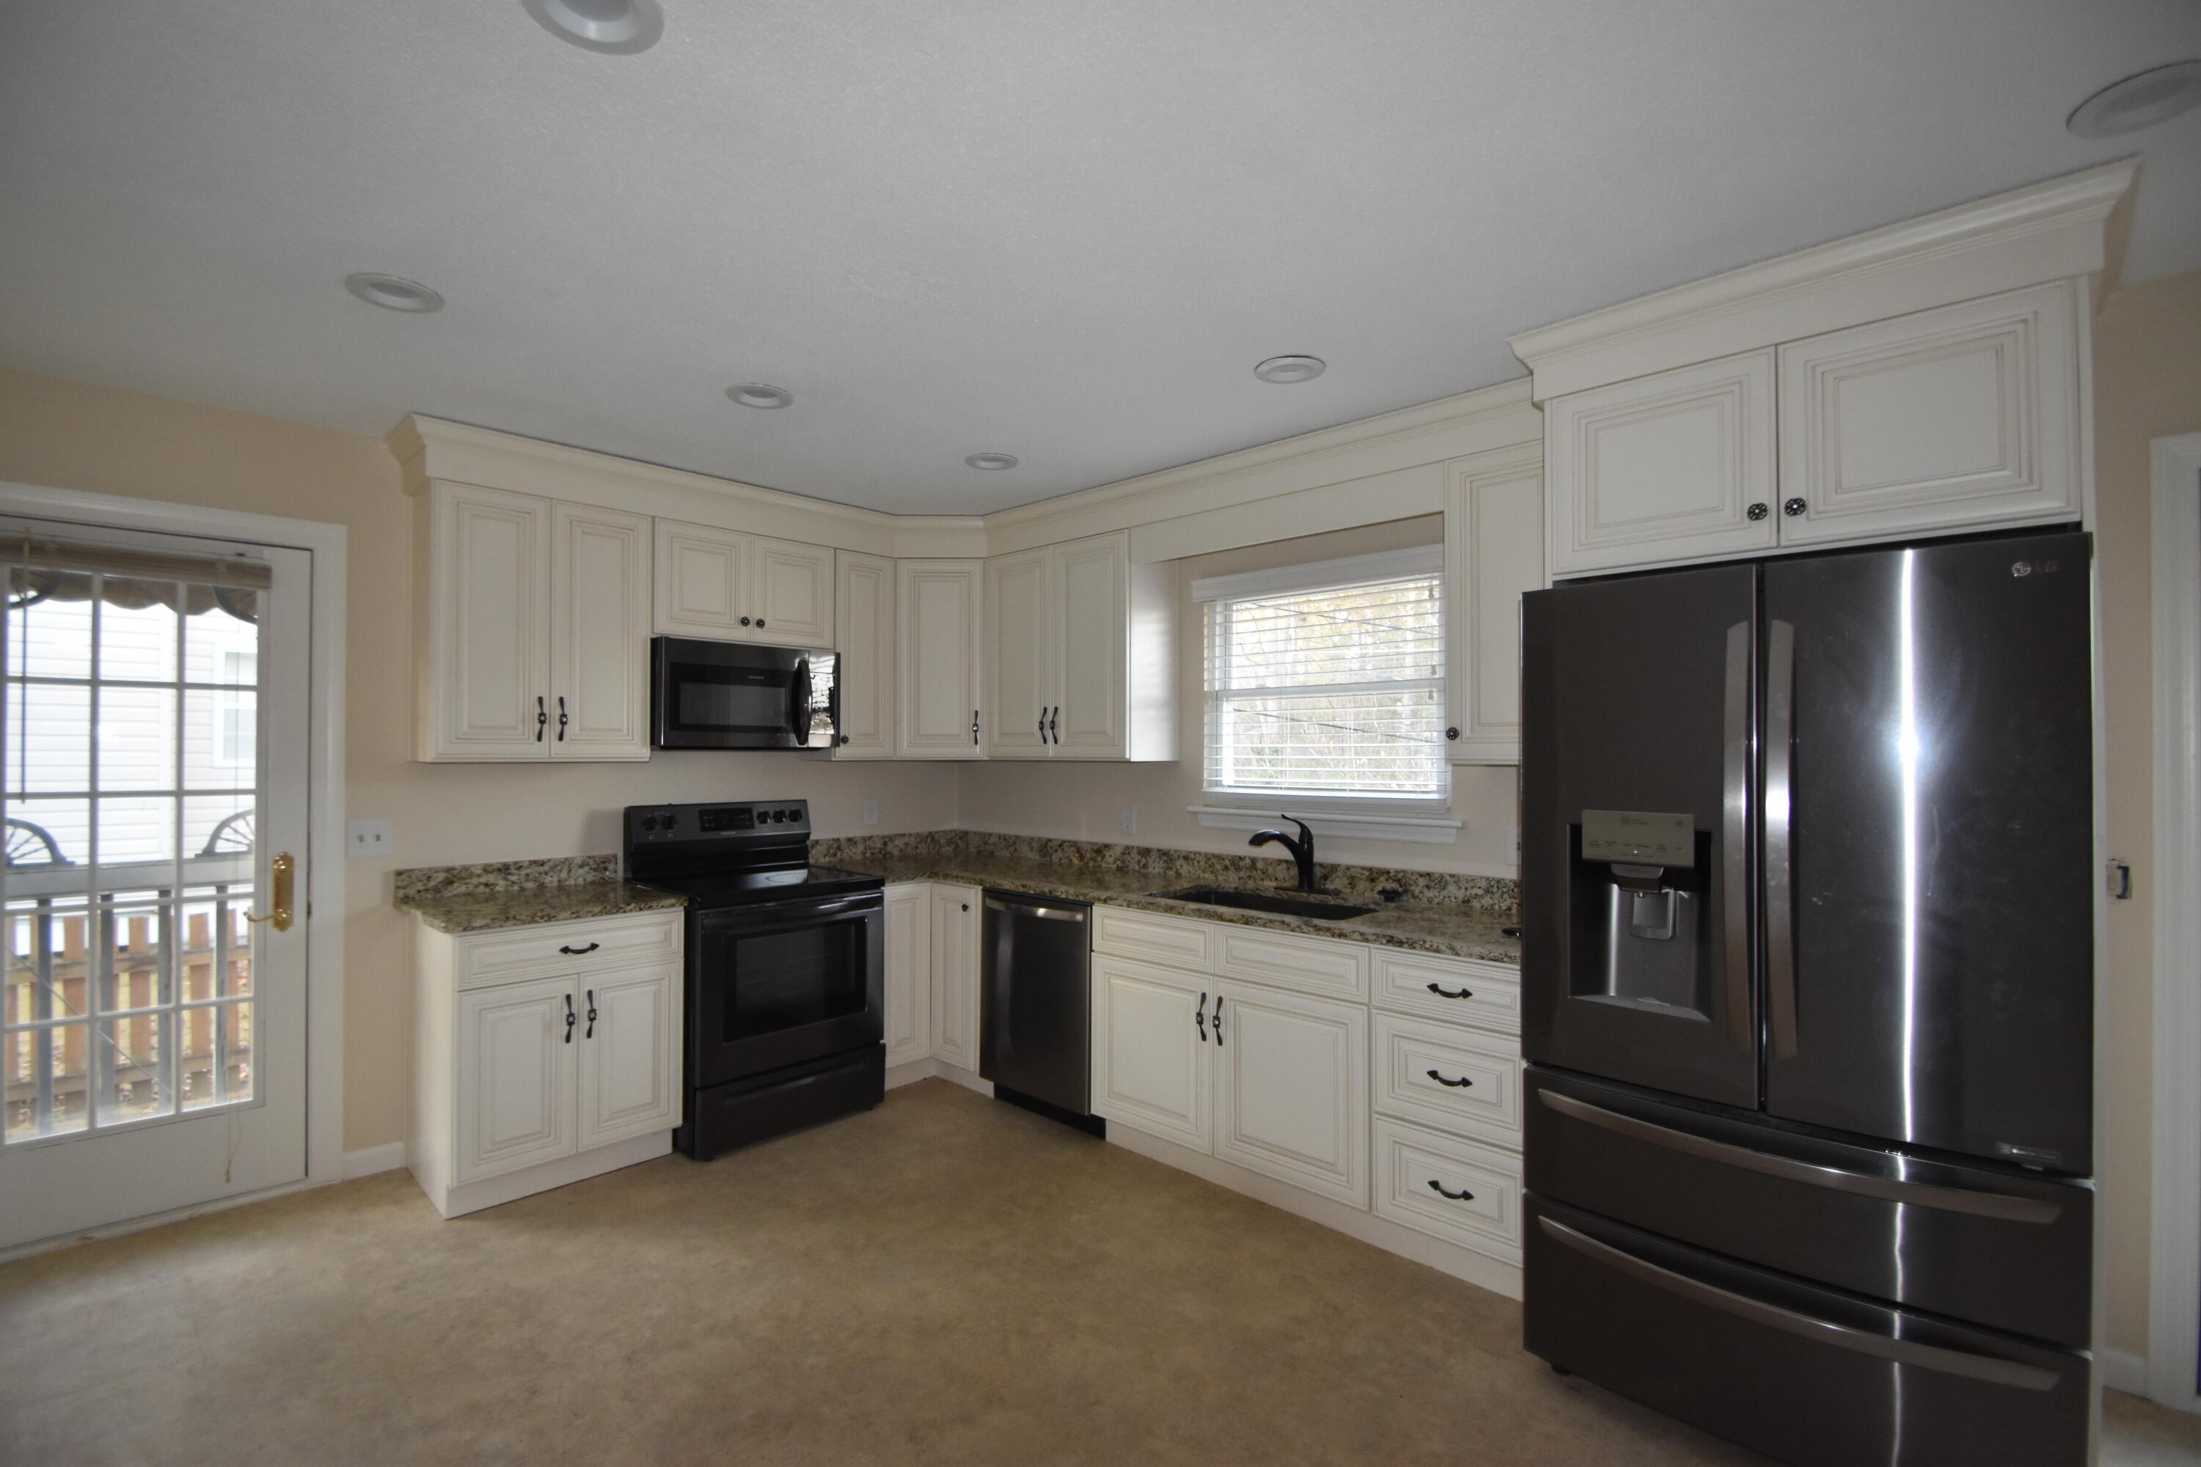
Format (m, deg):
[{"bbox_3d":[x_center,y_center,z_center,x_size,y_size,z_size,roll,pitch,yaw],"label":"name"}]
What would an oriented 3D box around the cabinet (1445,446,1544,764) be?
[{"bbox_3d":[1.278,-0.359,2.761,0.350,0.919,0.324,-1,-2,43],"label":"cabinet"}]

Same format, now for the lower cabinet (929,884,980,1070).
[{"bbox_3d":[-0.402,1.002,4.071,0.335,0.754,0.612,-1,-2,43],"label":"lower cabinet"}]

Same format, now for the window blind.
[{"bbox_3d":[0.775,-0.193,3.400,1.040,0.880,0.070,-1,-2,43],"label":"window blind"}]

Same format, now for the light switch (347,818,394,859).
[{"bbox_3d":[-2.429,0.349,3.050,0.012,0.120,0.120,-1,-2,43],"label":"light switch"}]

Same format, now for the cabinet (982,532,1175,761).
[{"bbox_3d":[-0.098,-0.338,4.038,0.872,0.910,0.330,-1,-2,43],"label":"cabinet"}]

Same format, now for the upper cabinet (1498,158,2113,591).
[{"bbox_3d":[1.654,-0.689,2.202,1.050,0.620,0.640,-1,-2,43],"label":"upper cabinet"}]

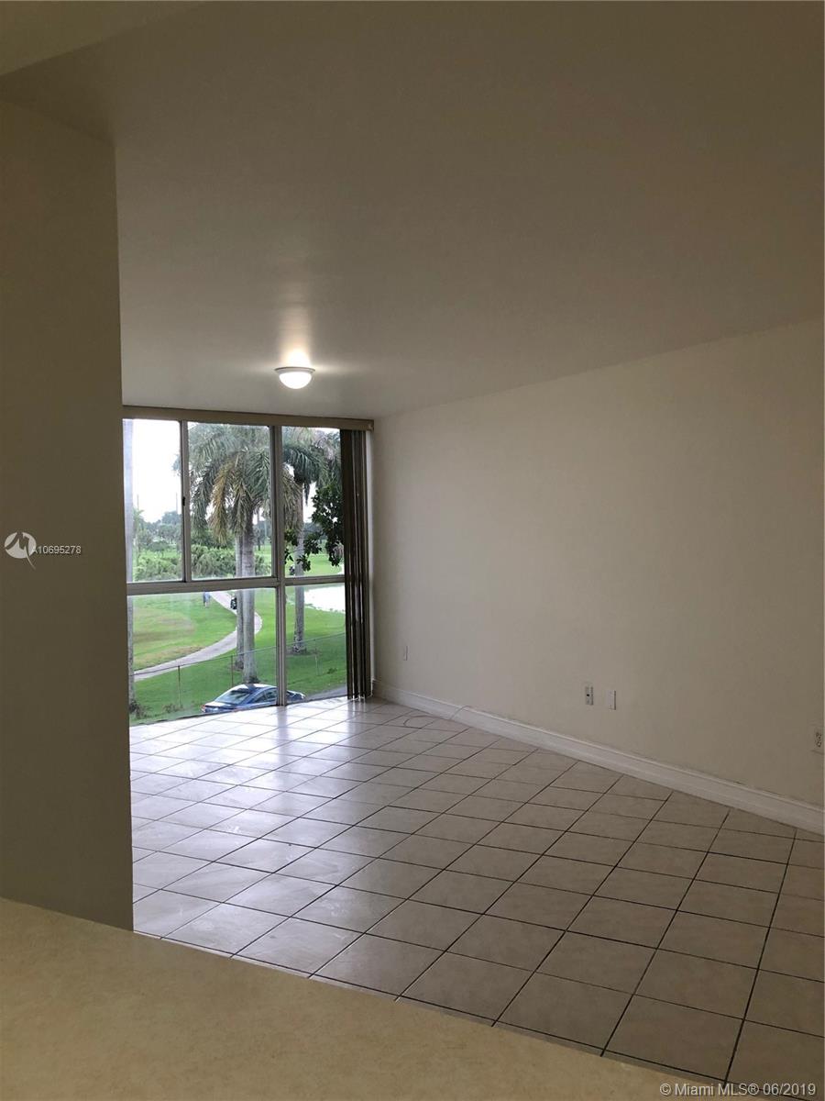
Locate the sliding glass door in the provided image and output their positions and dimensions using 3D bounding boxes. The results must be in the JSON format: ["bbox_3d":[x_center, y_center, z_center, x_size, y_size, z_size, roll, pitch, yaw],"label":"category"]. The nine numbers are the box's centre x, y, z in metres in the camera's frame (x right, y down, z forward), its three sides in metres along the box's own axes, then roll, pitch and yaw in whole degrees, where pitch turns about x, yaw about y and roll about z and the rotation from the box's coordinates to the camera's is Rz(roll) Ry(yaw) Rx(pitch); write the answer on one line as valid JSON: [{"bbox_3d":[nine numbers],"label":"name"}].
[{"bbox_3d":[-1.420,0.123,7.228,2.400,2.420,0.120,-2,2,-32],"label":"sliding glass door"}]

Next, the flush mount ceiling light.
[{"bbox_3d":[-0.669,-0.977,5.096,0.236,0.118,0.236,-1,2,0],"label":"flush mount ceiling light"}]

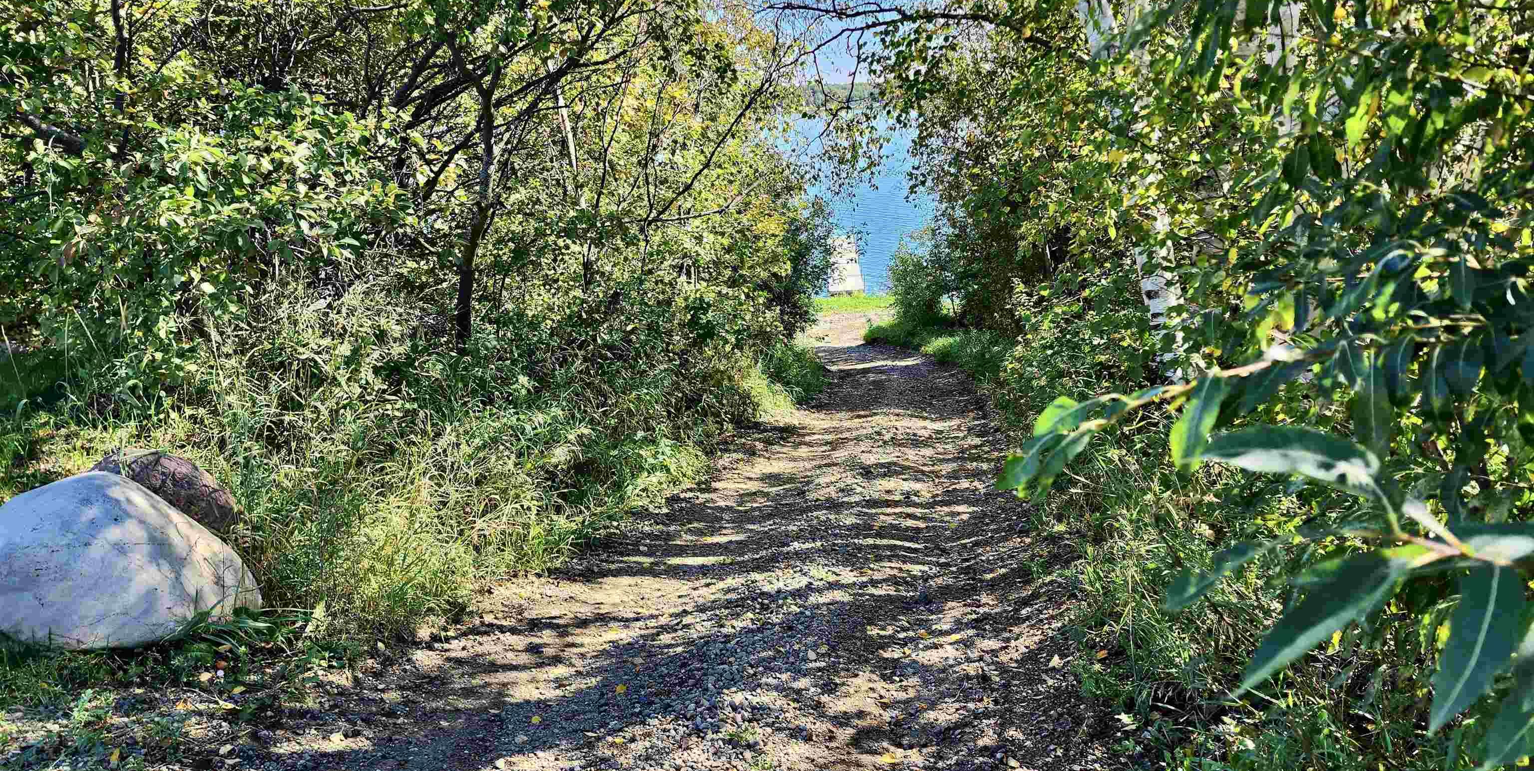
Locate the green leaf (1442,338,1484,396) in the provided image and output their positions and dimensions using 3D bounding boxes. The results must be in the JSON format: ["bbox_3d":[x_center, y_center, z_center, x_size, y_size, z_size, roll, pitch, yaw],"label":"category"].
[{"bbox_3d":[0.580,-0.015,0.850,0.034,0.050,0.022,5,16,19],"label":"green leaf"}]

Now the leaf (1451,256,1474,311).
[{"bbox_3d":[0.614,-0.090,0.900,0.021,0.049,0.020,5,16,19],"label":"leaf"}]

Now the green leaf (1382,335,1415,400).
[{"bbox_3d":[0.526,-0.015,0.850,0.028,0.058,0.022,5,16,17],"label":"green leaf"}]

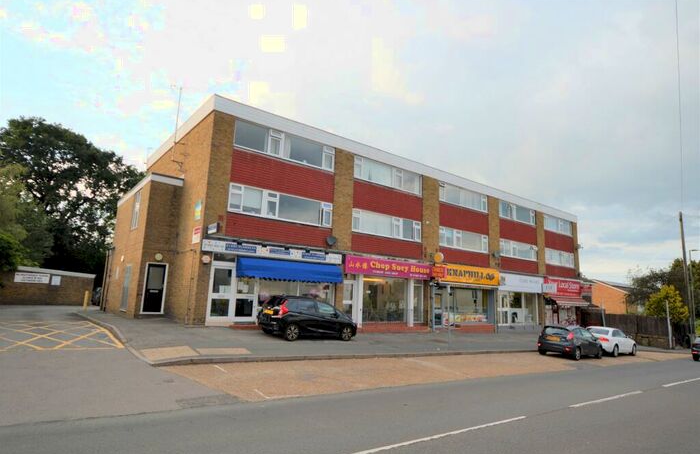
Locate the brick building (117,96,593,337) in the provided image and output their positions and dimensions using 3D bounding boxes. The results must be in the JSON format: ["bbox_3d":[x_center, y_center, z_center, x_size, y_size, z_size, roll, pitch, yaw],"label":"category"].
[{"bbox_3d":[3.290,2.100,29.366,33.800,9.650,11.400,10,-12,-37],"label":"brick building"}]

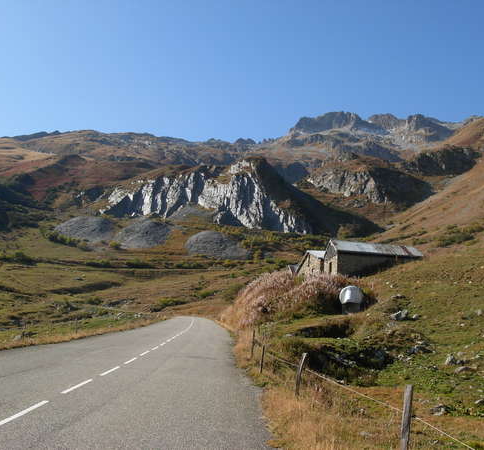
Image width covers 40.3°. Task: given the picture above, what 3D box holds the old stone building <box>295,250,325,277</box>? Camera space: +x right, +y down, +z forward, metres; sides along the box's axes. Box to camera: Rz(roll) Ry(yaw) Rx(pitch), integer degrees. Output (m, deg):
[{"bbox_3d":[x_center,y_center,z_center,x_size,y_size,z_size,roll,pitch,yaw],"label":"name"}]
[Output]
[{"bbox_3d":[14.633,6.888,109.633,8.500,5.400,8.200,3,-4,-24],"label":"old stone building"}]

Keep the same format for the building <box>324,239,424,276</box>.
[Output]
[{"bbox_3d":[16.954,4.881,85.629,11.340,5.010,5.810,4,-7,-9],"label":"building"}]

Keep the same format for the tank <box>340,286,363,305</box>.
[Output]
[{"bbox_3d":[7.165,4.722,43.500,1.450,1.300,1.800,2,-7,9],"label":"tank"}]

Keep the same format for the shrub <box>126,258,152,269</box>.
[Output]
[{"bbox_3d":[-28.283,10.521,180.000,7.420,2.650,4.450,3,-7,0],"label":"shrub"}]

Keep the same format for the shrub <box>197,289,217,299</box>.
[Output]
[{"bbox_3d":[-6.036,11.647,112.000,3.300,1.650,2.470,3,-7,0],"label":"shrub"}]

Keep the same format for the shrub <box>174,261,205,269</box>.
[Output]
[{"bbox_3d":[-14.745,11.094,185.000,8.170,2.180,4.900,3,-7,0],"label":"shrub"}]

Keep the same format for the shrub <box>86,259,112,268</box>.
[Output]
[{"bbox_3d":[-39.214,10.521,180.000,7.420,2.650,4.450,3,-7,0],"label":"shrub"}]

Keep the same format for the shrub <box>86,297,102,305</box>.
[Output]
[{"bbox_3d":[-23.512,12.035,105.000,2.470,1.240,1.860,3,-7,0],"label":"shrub"}]

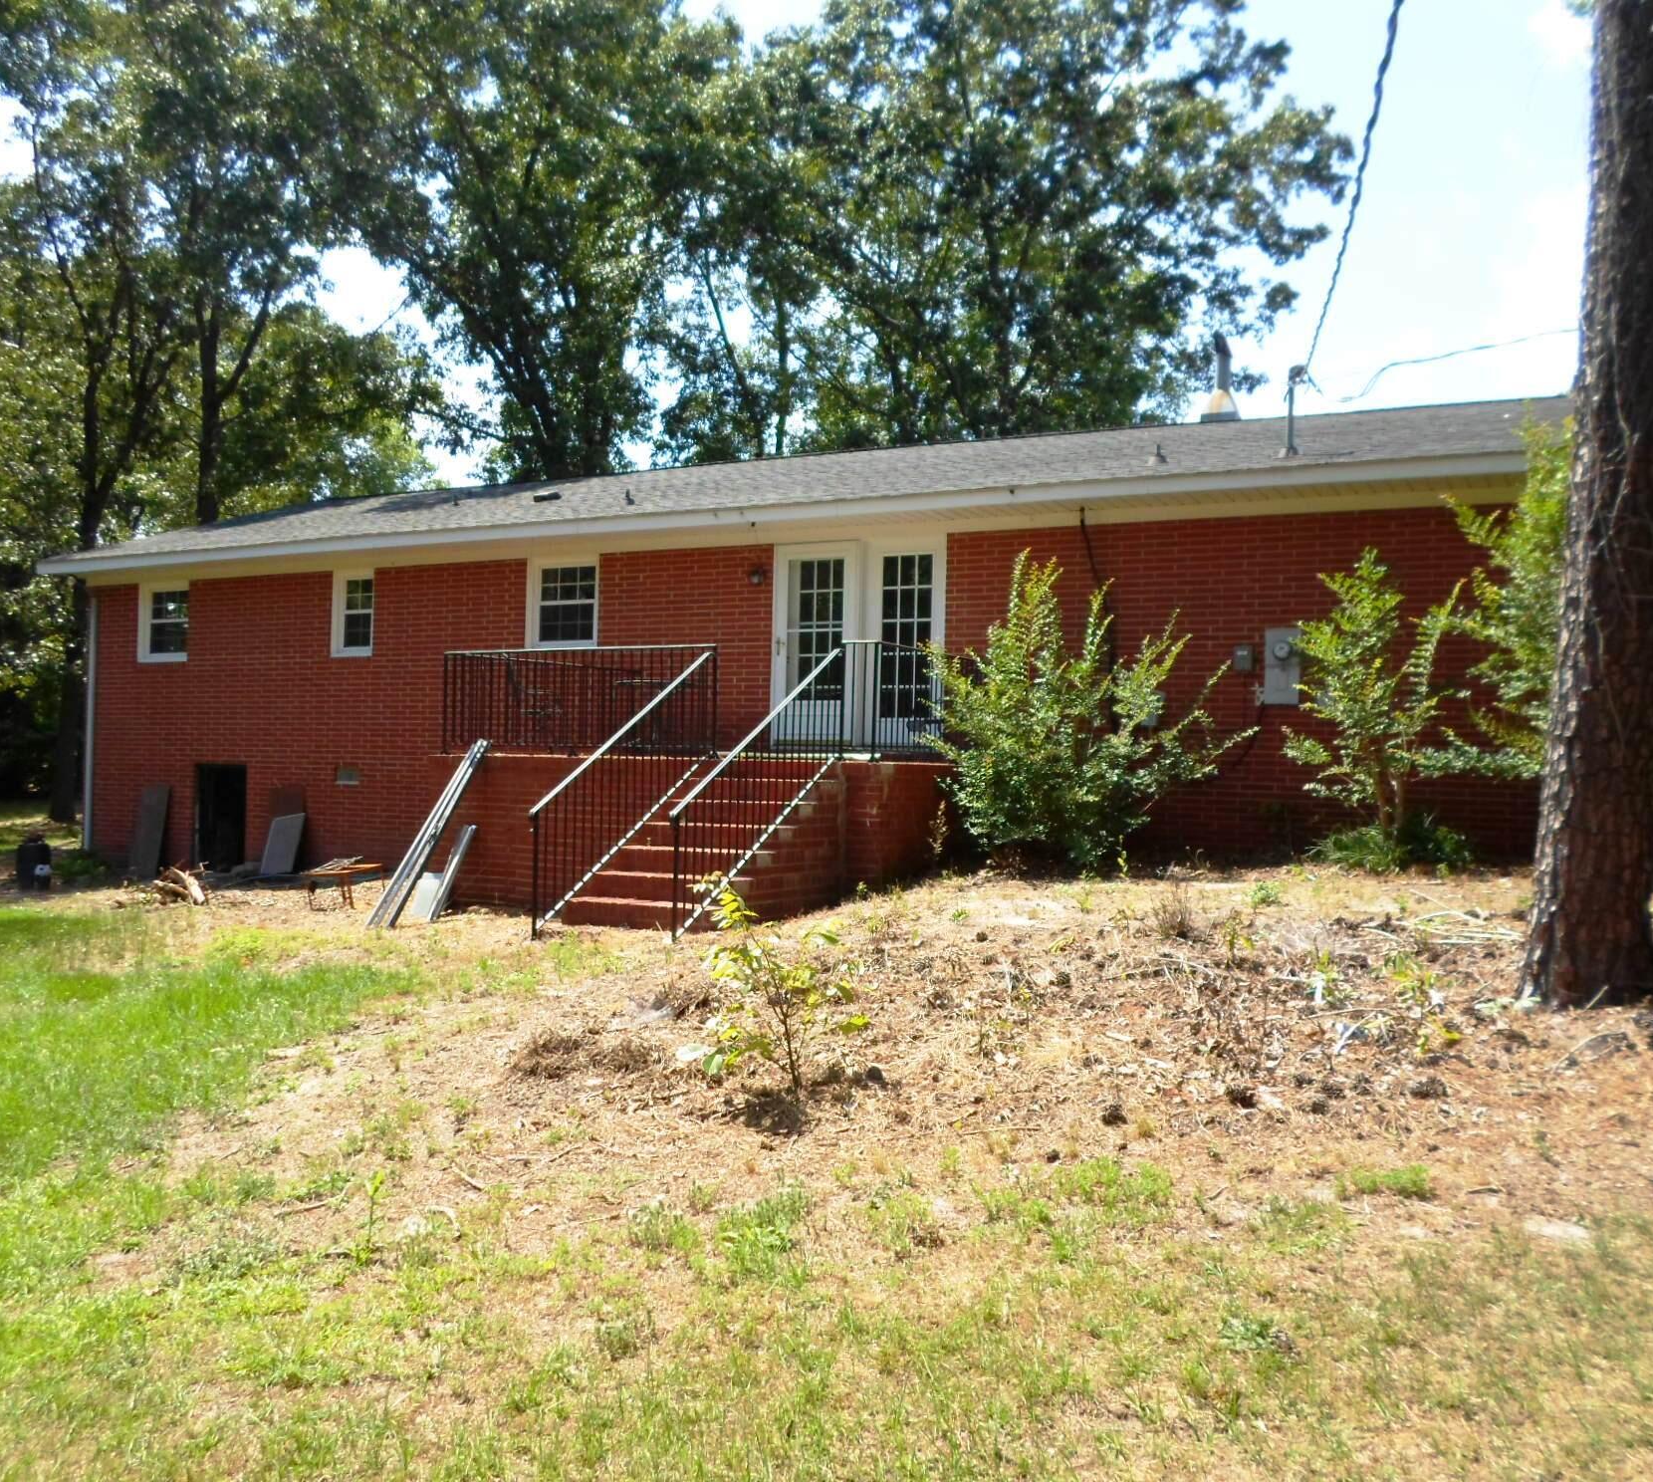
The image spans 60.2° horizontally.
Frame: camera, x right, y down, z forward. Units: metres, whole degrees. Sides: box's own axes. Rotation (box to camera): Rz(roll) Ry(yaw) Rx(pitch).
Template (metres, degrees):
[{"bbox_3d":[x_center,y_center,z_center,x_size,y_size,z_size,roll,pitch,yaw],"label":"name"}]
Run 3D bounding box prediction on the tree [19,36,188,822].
[{"bbox_3d":[-13.700,-5.900,27.100,3.500,14.900,3.600,1,-1,0],"label":"tree"}]

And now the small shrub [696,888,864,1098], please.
[{"bbox_3d":[-0.177,1.030,5.850,0.690,0.860,0.650,1,-1,0],"label":"small shrub"}]

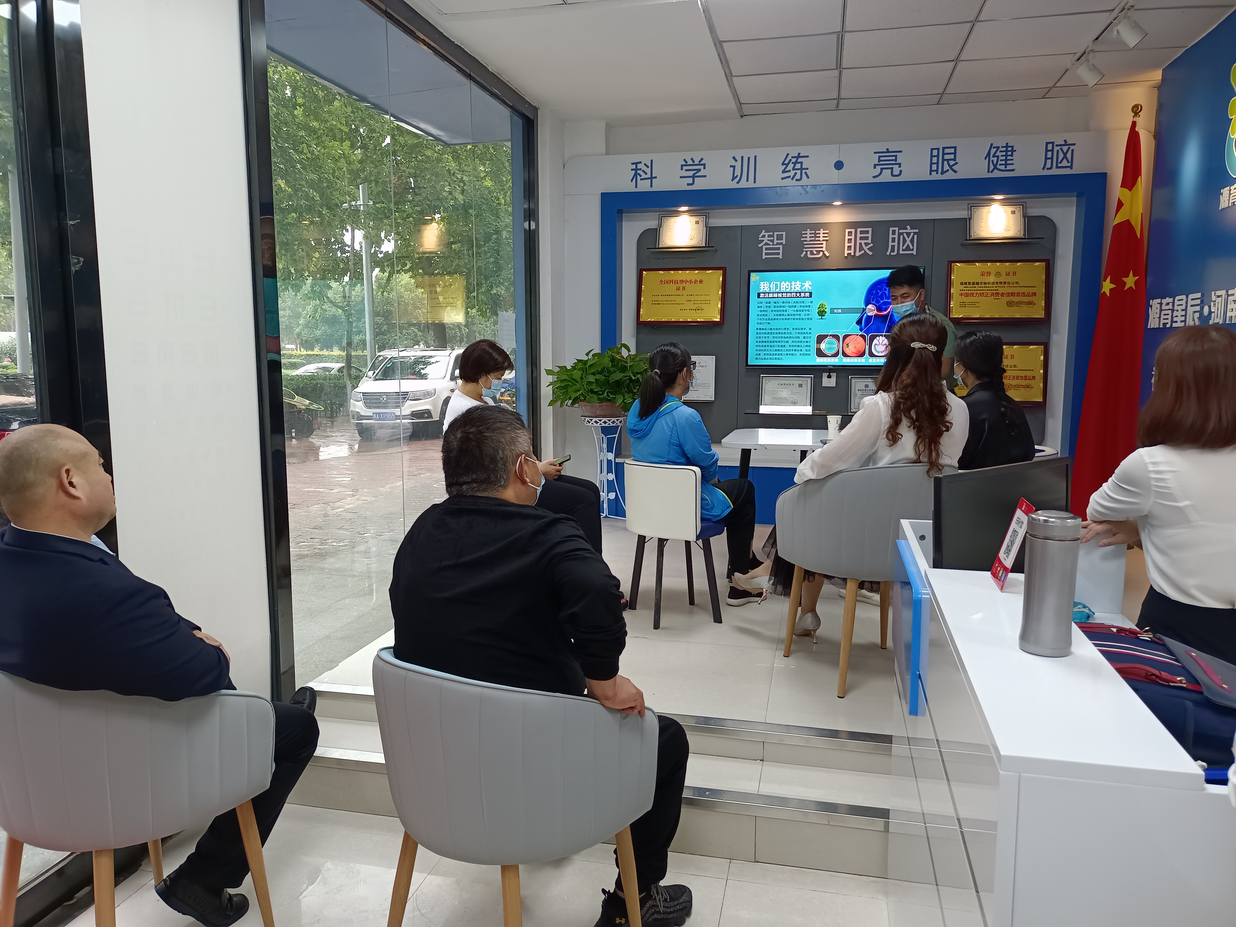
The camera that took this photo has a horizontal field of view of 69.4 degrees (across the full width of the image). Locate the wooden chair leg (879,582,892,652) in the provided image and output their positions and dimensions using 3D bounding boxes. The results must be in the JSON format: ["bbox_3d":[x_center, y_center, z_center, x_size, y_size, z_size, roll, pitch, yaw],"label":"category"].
[{"bbox_3d":[1.057,0.546,3.552,0.038,0.410,0.038,-9,17,-13],"label":"wooden chair leg"}]

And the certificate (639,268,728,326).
[{"bbox_3d":[0.436,-1.135,6.075,0.595,0.385,0.030,2,8,13],"label":"certificate"}]

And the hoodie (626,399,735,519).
[{"bbox_3d":[0.267,-0.021,3.888,0.450,0.550,0.420,7,10,42],"label":"hoodie"}]

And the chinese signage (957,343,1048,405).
[{"bbox_3d":[2.408,-0.570,5.688,0.598,0.388,0.030,2,8,13],"label":"chinese signage"}]

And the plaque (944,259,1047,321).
[{"bbox_3d":[2.393,-1.081,5.624,0.598,0.385,0.030,2,8,13],"label":"plaque"}]

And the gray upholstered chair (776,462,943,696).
[{"bbox_3d":[0.930,0.377,3.295,0.580,0.810,0.570,-2,8,-14],"label":"gray upholstered chair"}]

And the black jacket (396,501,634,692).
[{"bbox_3d":[-0.236,0.376,1.969,0.530,0.630,0.370,5,9,34],"label":"black jacket"}]

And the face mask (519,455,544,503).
[{"bbox_3d":[-0.224,0.044,2.100,0.135,0.120,0.095,5,4,37],"label":"face mask"}]

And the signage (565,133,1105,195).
[{"bbox_3d":[1.313,-1.877,5.627,3.420,0.245,0.060,2,8,13],"label":"signage"}]

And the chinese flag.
[{"bbox_3d":[2.813,-0.765,5.060,0.360,2.270,0.230,2,8,13],"label":"chinese flag"}]

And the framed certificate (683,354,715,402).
[{"bbox_3d":[0.552,-0.578,6.089,0.225,0.317,0.025,2,8,13],"label":"framed certificate"}]

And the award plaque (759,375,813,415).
[{"bbox_3d":[1.125,-0.458,5.950,0.350,0.265,0.025,2,2,13],"label":"award plaque"}]

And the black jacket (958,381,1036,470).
[{"bbox_3d":[1.689,-0.077,4.015,0.430,0.560,0.370,-5,9,-32],"label":"black jacket"}]

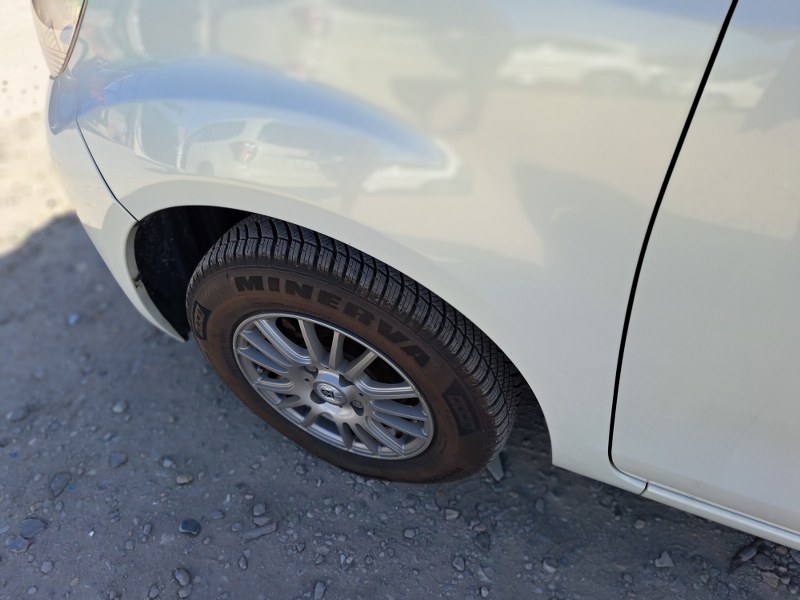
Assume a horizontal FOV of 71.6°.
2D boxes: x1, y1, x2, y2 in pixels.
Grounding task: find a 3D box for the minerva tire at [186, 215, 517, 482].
[{"bbox_3d":[-0.095,0.113,1.005,0.603,0.598,0.175,15,49,18],"label":"minerva tire"}]

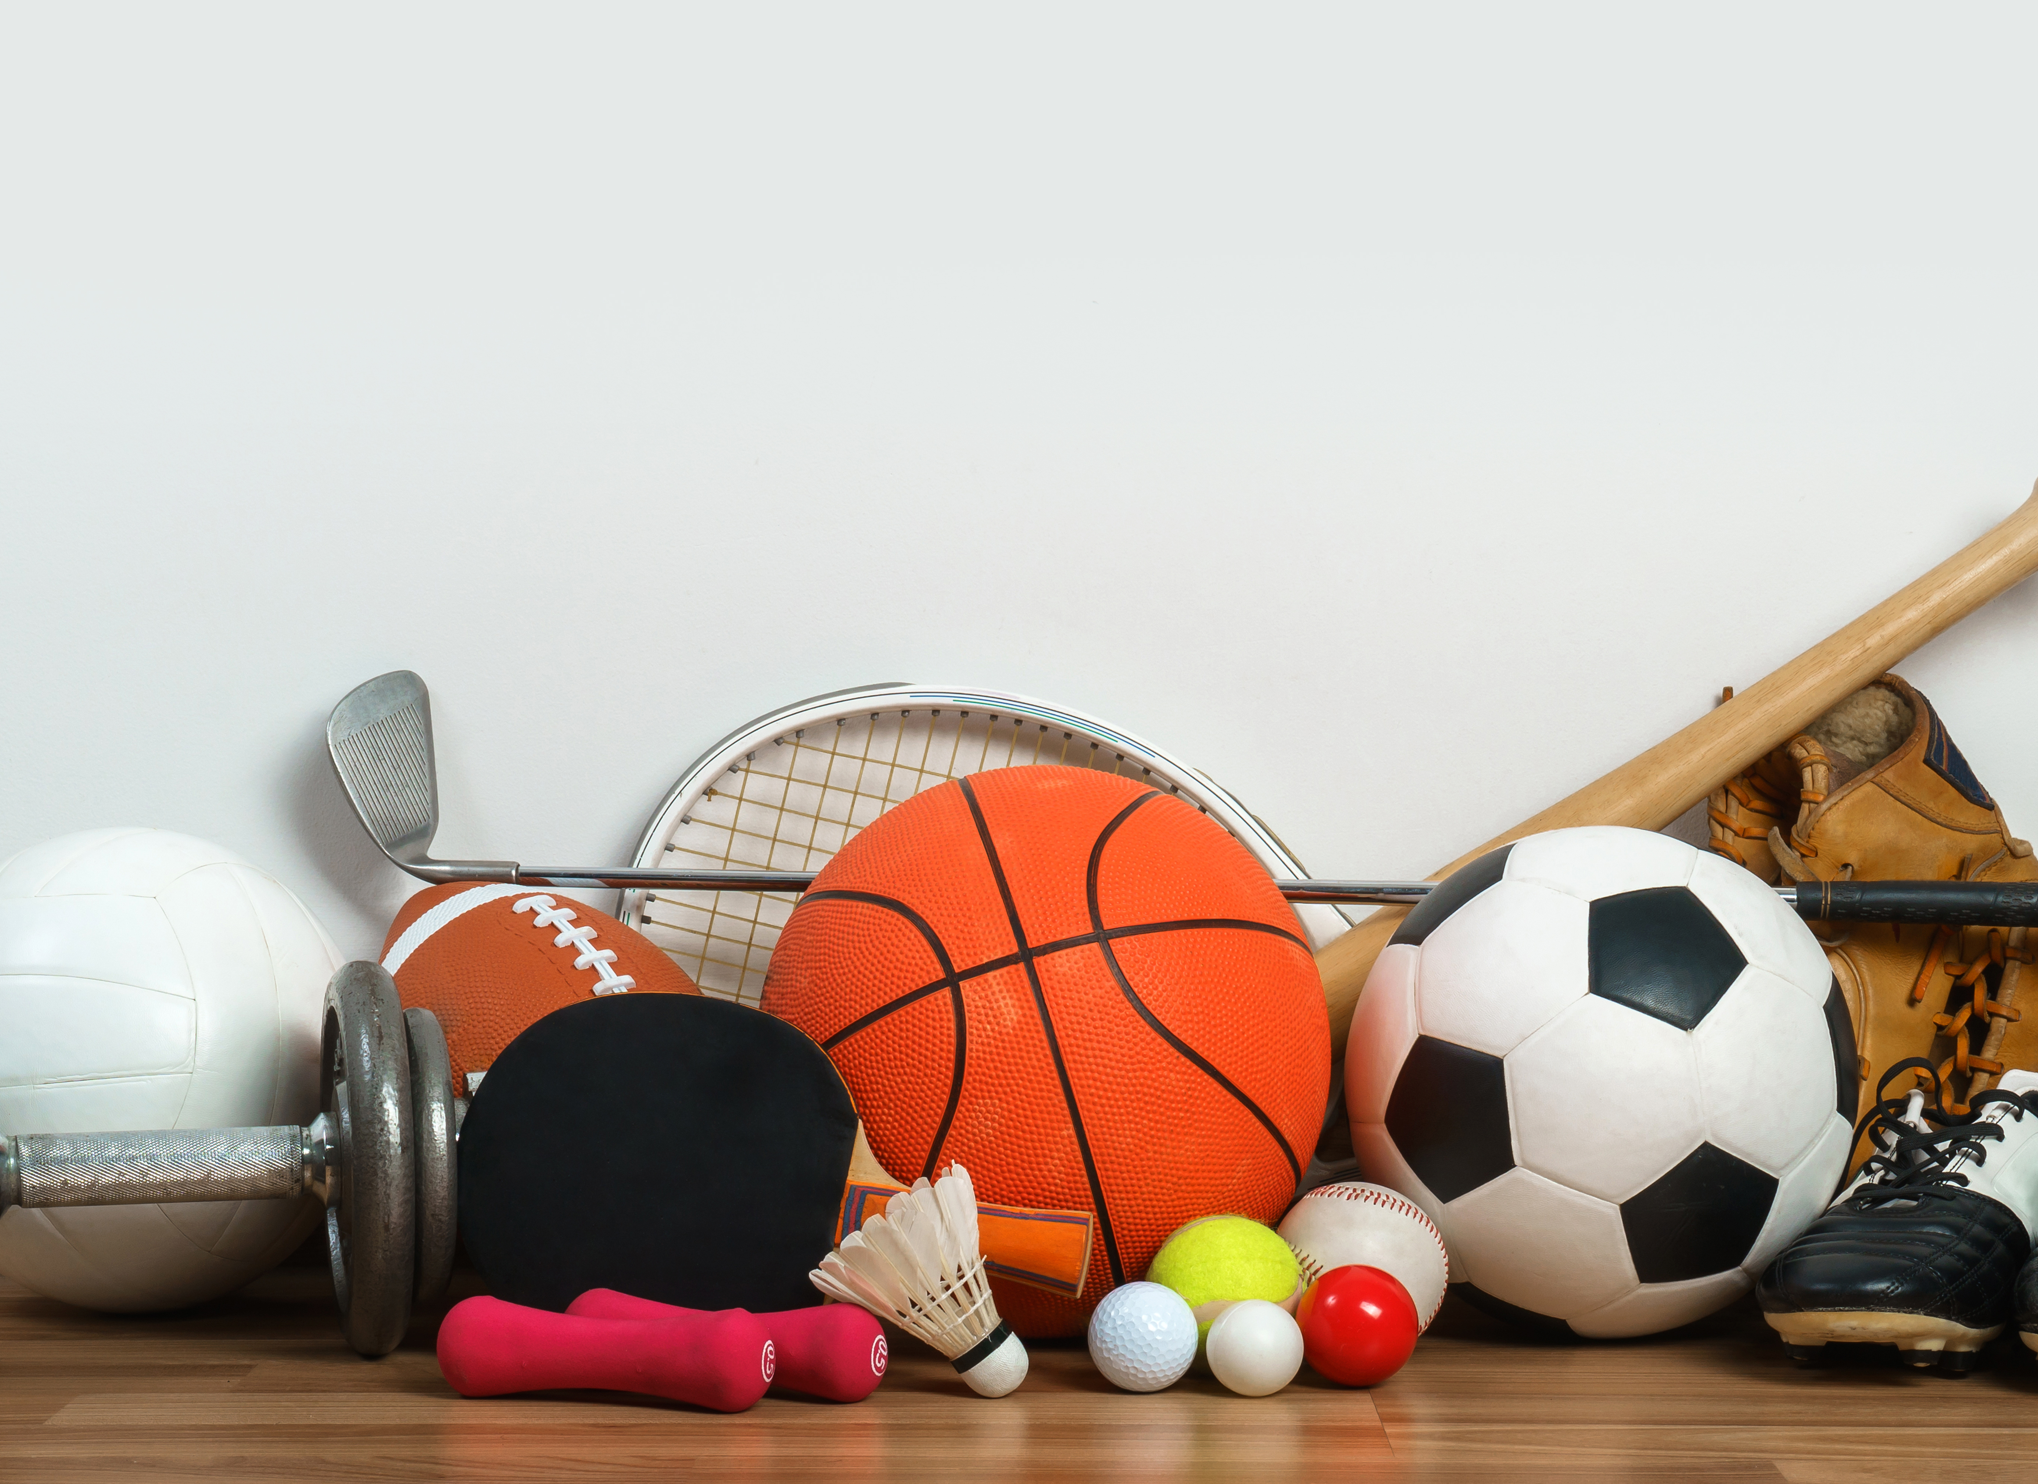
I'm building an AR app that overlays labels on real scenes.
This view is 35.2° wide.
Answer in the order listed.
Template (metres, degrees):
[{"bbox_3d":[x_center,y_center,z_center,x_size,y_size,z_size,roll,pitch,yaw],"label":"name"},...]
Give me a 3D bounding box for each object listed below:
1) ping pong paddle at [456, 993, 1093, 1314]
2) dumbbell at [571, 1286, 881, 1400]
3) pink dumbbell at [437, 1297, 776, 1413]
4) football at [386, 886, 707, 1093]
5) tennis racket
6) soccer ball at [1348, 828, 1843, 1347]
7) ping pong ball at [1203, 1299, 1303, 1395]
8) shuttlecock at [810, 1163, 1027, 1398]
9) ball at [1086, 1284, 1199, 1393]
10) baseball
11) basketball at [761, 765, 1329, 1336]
[{"bbox_3d":[-0.101,0.183,1.297,0.260,0.150,0.024,9,-6,9],"label":"ping pong paddle"},{"bbox_3d":[-0.116,0.235,1.250,0.129,0.038,0.038,1,2,17],"label":"dumbbell"},{"bbox_3d":[-0.161,0.237,1.251,0.140,0.041,0.041,1,3,14],"label":"pink dumbbell"},{"bbox_3d":[-0.208,0.156,1.480,0.150,0.150,0.263,-14,47,-42],"label":"football"},{"bbox_3d":[0.149,0.145,1.487,0.685,0.260,0.028,13,0,0],"label":"tennis racket"},{"bbox_3d":[0.250,0.146,1.385,0.218,0.218,0.218,0,2,0],"label":"soccer ball"},{"bbox_3d":[0.093,0.238,1.263,0.038,0.038,0.038,0,3,0],"label":"ping pong ball"},{"bbox_3d":[-0.029,0.219,1.255,0.068,0.085,0.068,-37,0,0],"label":"shuttlecock"},{"bbox_3d":[0.049,0.233,1.256,0.043,0.043,0.043,0,2,0],"label":"ball"},{"bbox_3d":[0.141,0.218,1.326,0.073,0.073,0.073,0,2,0],"label":"baseball"},{"bbox_3d":[0.010,0.132,1.357,0.241,0.241,0.241,0,3,0],"label":"basketball"}]

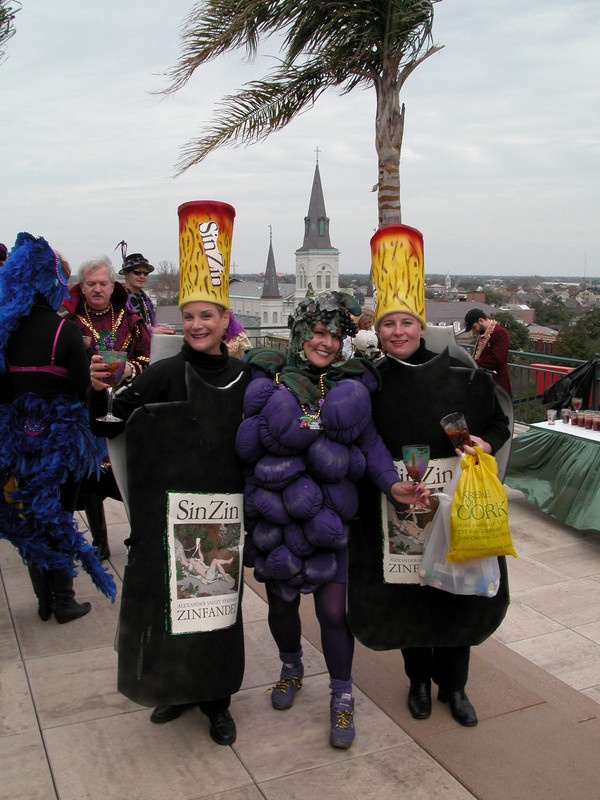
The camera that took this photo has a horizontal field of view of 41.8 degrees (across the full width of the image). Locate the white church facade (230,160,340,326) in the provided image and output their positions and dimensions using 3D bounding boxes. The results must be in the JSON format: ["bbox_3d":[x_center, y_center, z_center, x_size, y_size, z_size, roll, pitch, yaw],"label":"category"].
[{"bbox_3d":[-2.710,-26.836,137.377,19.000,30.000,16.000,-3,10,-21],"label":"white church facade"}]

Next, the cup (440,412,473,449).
[{"bbox_3d":[0.537,0.112,2.650,0.085,0.125,0.085,-18,12,4],"label":"cup"}]

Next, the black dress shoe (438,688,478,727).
[{"bbox_3d":[0.622,1.173,3.107,0.095,0.110,0.250,-3,9,-16],"label":"black dress shoe"}]

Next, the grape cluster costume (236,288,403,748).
[{"bbox_3d":[0.070,0.428,2.893,0.580,1.650,0.500,0,9,2],"label":"grape cluster costume"}]

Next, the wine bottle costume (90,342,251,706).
[{"bbox_3d":[-0.455,0.412,2.829,0.510,1.220,0.420,-4,10,-25],"label":"wine bottle costume"}]

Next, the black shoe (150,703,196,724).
[{"bbox_3d":[-0.455,1.179,3.103,0.260,0.100,0.100,-7,12,-38],"label":"black shoe"}]

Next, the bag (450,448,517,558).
[{"bbox_3d":[0.625,0.354,2.688,0.220,0.380,0.090,-2,9,3],"label":"bag"}]

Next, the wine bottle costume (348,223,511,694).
[{"bbox_3d":[0.495,0.264,2.998,0.590,1.800,0.430,2,9,10],"label":"wine bottle costume"}]

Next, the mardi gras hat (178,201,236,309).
[{"bbox_3d":[-0.328,-0.506,2.745,0.200,0.360,0.200,-1,9,-15],"label":"mardi gras hat"}]

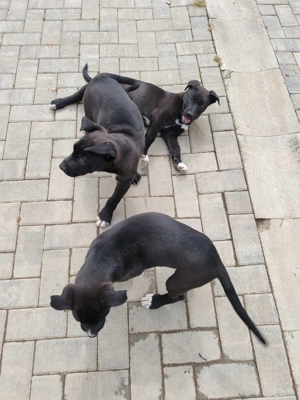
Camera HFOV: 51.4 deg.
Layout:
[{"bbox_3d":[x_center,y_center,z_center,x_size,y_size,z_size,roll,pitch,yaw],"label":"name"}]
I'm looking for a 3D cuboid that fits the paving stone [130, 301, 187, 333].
[{"bbox_3d":[0.027,0.412,1.108,0.200,0.060,0.099,-2,64,-2],"label":"paving stone"}]

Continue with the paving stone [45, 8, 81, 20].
[{"bbox_3d":[-0.495,-1.043,1.805,0.202,0.060,0.101,-4,64,-3],"label":"paving stone"}]

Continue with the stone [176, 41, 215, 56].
[{"bbox_3d":[0.254,-0.797,1.694,0.200,0.060,0.099,-2,64,-2],"label":"stone"}]

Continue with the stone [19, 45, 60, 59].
[{"bbox_3d":[-0.566,-0.747,1.632,0.199,0.060,0.098,-3,64,-3],"label":"stone"}]

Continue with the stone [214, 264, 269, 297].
[{"bbox_3d":[0.322,0.299,1.141,0.199,0.060,0.098,-3,64,-3],"label":"stone"}]

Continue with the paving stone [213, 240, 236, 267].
[{"bbox_3d":[0.217,0.219,1.205,0.200,0.060,0.099,-2,64,-2],"label":"paving stone"}]

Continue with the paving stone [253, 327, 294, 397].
[{"bbox_3d":[0.398,0.533,1.050,0.101,0.060,0.202,-2,64,-2],"label":"paving stone"}]

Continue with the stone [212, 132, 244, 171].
[{"bbox_3d":[0.343,-0.209,1.413,0.101,0.060,0.202,-3,64,-3],"label":"stone"}]

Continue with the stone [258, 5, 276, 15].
[{"bbox_3d":[0.688,-1.106,1.862,0.100,0.060,0.100,-2,64,-2],"label":"stone"}]

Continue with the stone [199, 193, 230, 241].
[{"bbox_3d":[0.257,0.076,1.275,0.099,0.060,0.200,-2,64,-2],"label":"stone"}]

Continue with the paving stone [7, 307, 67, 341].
[{"bbox_3d":[-0.385,0.431,1.083,0.202,0.060,0.101,-3,64,-3],"label":"paving stone"}]

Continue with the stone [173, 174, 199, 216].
[{"bbox_3d":[0.147,-0.005,1.314,0.099,0.060,0.200,-3,64,-3],"label":"stone"}]

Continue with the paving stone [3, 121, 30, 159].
[{"bbox_3d":[-0.590,-0.252,1.414,0.099,0.060,0.200,-2,64,-2],"label":"paving stone"}]

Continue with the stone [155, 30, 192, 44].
[{"bbox_3d":[0.131,-0.886,1.743,0.200,0.060,0.099,-3,64,-3],"label":"stone"}]

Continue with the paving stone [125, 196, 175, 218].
[{"bbox_3d":[-0.002,0.045,1.285,0.200,0.060,0.099,-3,64,-3],"label":"paving stone"}]

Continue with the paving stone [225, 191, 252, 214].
[{"bbox_3d":[0.360,0.024,1.299,0.101,0.060,0.101,-4,64,-3],"label":"paving stone"}]

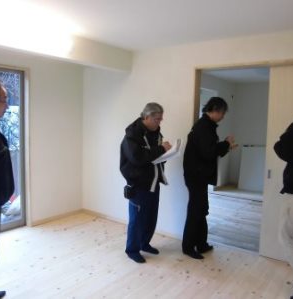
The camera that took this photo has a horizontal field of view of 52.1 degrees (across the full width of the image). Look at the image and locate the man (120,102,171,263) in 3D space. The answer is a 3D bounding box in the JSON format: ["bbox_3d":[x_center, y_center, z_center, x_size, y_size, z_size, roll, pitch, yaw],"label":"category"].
[{"bbox_3d":[0.000,0.335,3.118,0.500,1.640,0.540,6,7,35],"label":"man"}]

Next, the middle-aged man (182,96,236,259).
[{"bbox_3d":[0.677,0.313,3.245,0.560,1.700,0.500,1,6,-3],"label":"middle-aged man"}]

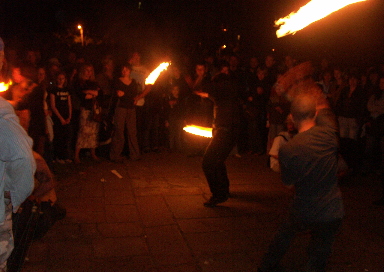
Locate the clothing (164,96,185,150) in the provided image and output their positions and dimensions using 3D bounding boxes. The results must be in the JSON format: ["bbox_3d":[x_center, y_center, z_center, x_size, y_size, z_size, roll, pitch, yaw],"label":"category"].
[{"bbox_3d":[-0.344,-0.252,8.406,0.420,1.106,0.280,1,9,6],"label":"clothing"}]

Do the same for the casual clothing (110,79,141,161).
[{"bbox_3d":[-1.171,-0.279,7.560,0.520,1.440,0.320,-1,9,-7],"label":"casual clothing"}]

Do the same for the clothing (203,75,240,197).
[{"bbox_3d":[0.358,0.006,5.303,0.420,1.553,0.430,-4,10,-24],"label":"clothing"}]

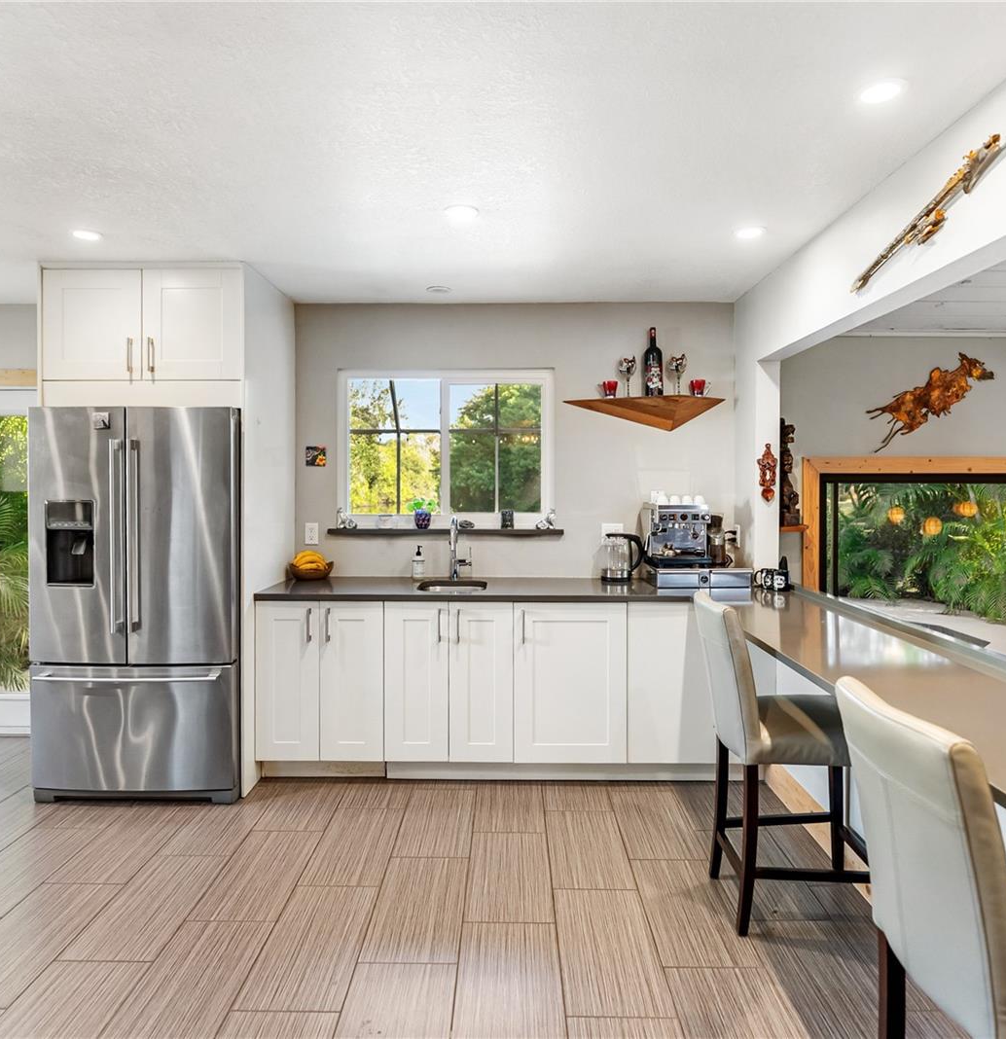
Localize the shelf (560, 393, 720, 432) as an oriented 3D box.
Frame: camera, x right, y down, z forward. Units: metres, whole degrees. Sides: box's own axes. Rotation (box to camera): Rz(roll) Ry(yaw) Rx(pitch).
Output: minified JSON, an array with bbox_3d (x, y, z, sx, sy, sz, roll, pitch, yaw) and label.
[{"bbox_3d":[0.773,-0.575,3.772,0.899,0.182,0.222,0,3,1],"label":"shelf"}]

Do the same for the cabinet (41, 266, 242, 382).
[{"bbox_3d":[-1.658,-0.910,3.510,0.929,0.535,0.657,0,3,1],"label":"cabinet"}]

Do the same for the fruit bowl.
[{"bbox_3d":[-1.044,0.282,3.770,0.245,0.102,0.220,0,1,1],"label":"fruit bowl"}]

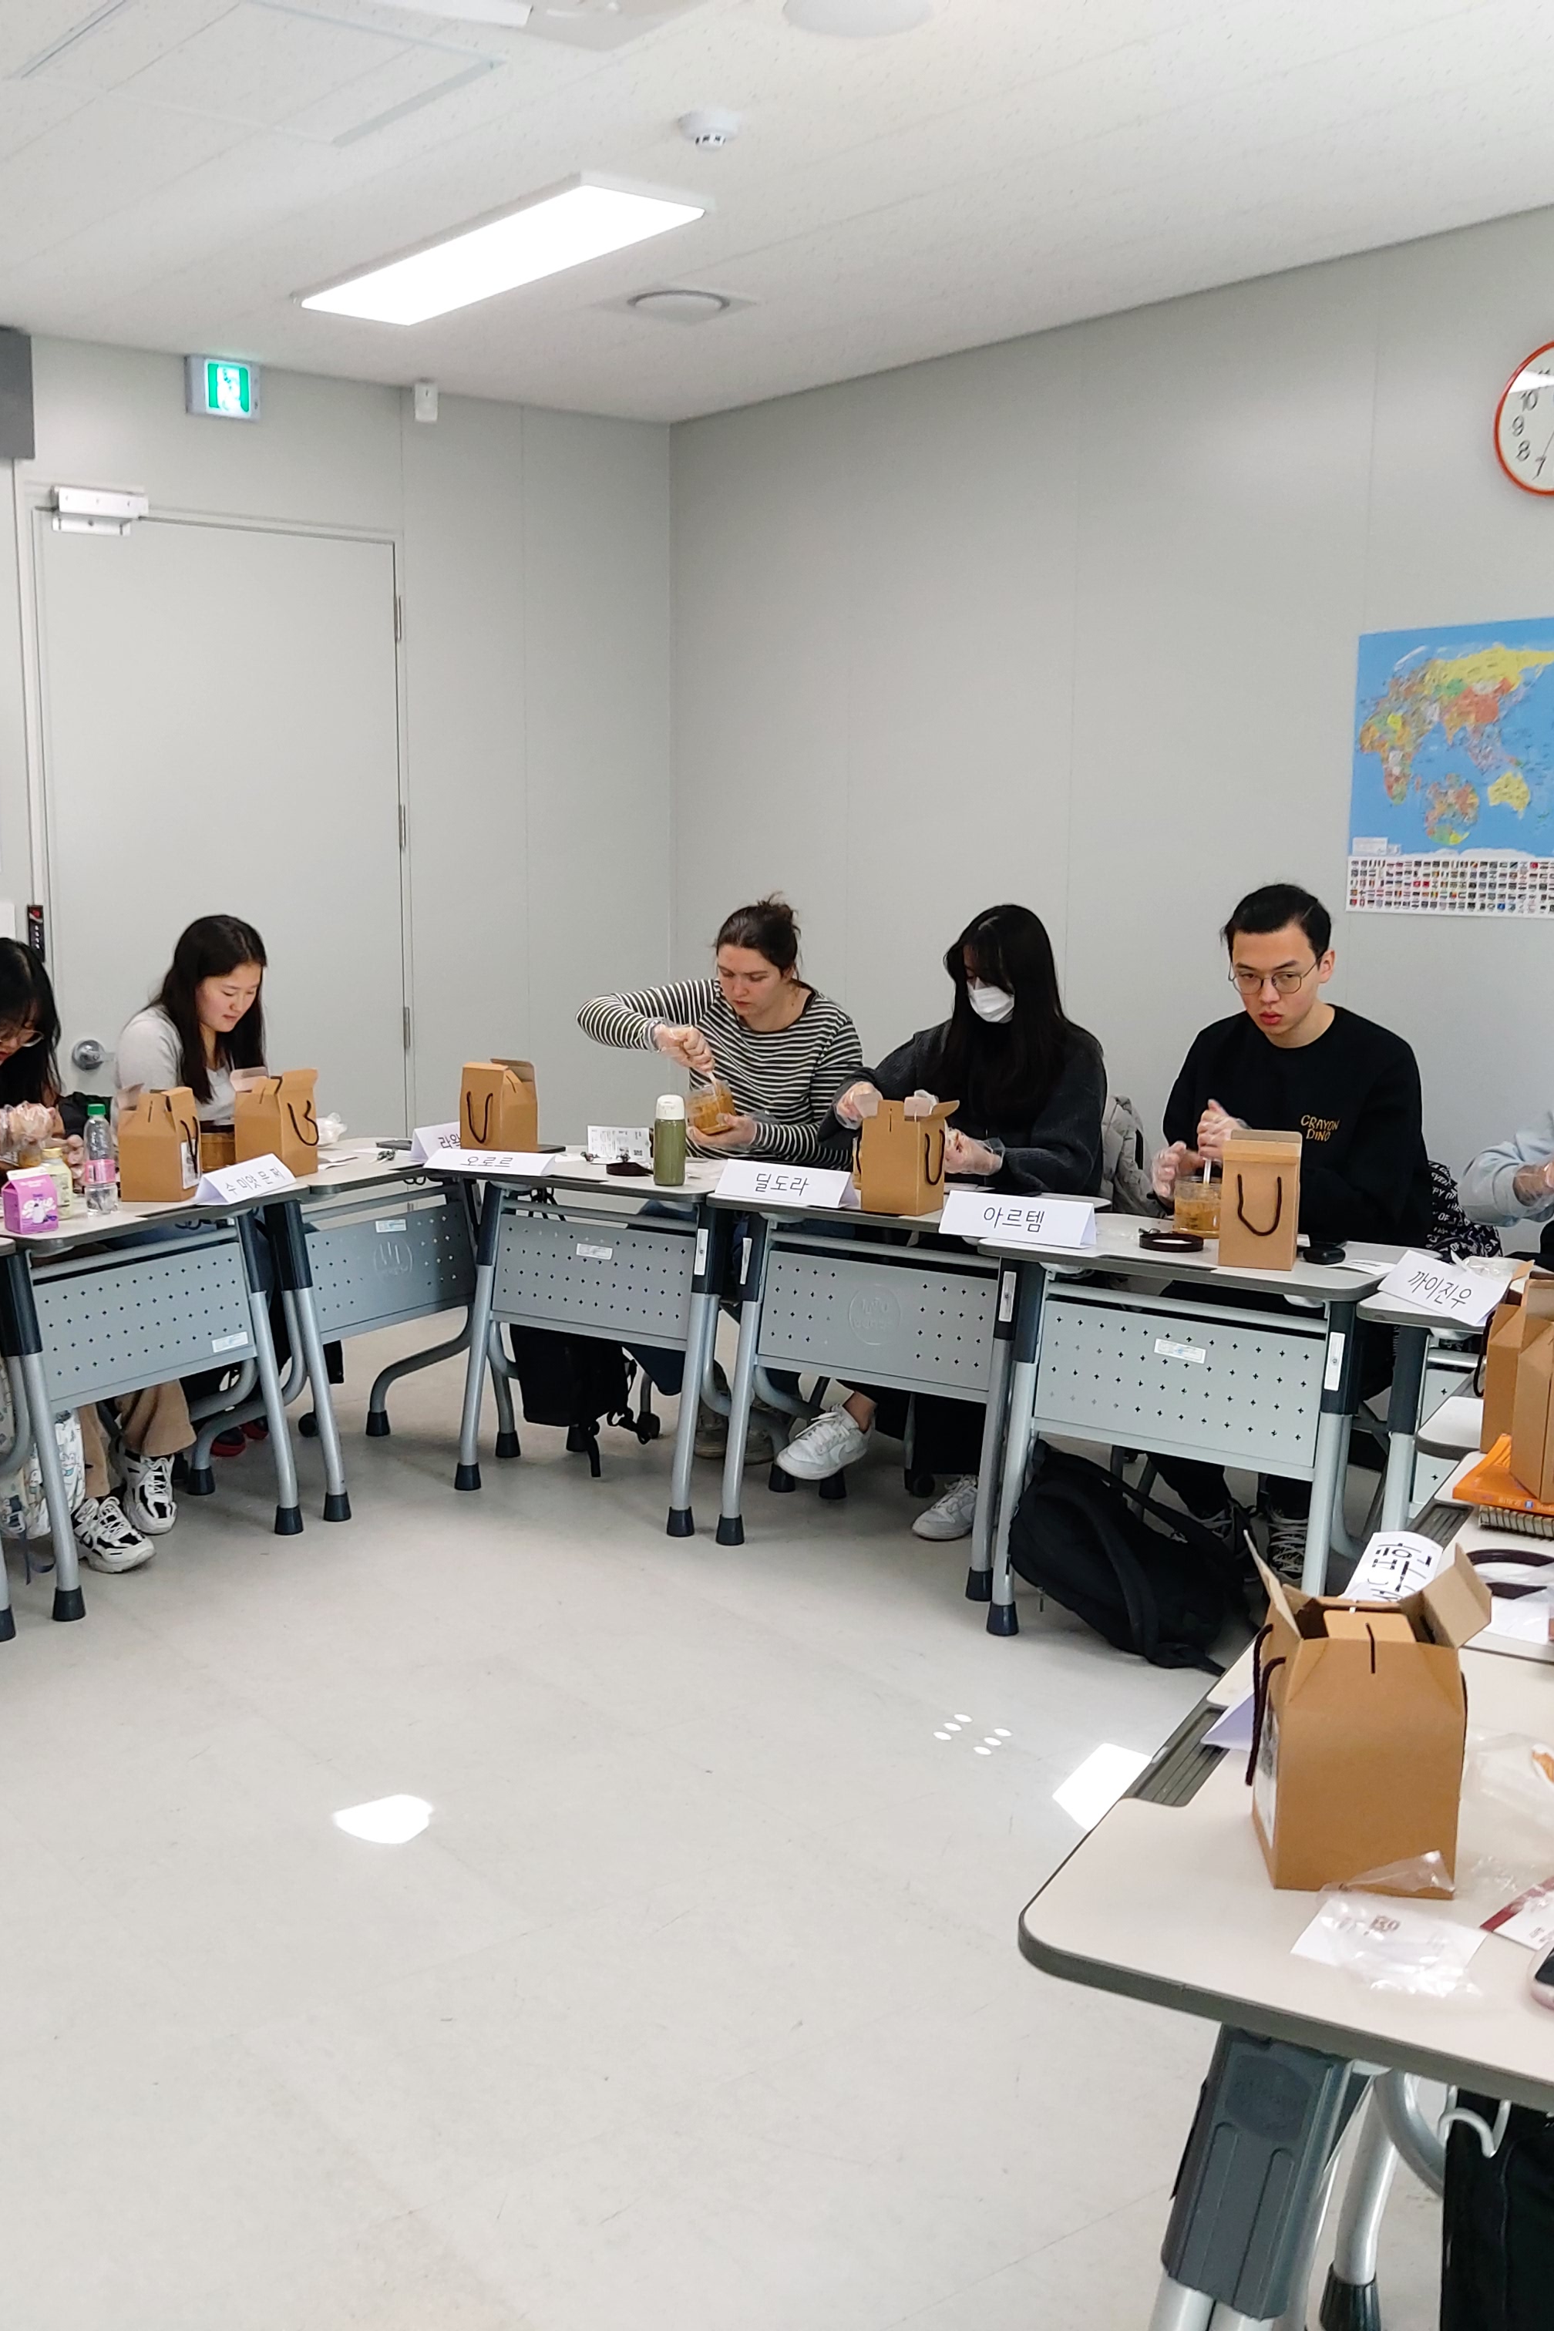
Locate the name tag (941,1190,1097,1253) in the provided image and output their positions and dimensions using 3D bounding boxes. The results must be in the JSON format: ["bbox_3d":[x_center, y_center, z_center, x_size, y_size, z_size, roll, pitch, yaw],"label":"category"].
[{"bbox_3d":[0.453,0.099,4.176,0.292,0.068,0.080,5,10,30],"label":"name tag"}]

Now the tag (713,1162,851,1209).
[{"bbox_3d":[0.020,0.038,4.649,0.292,0.066,0.076,5,10,32],"label":"tag"}]

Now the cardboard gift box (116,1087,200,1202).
[{"bbox_3d":[-1.254,-0.042,4.581,0.130,0.215,0.120,1,8,4],"label":"cardboard gift box"}]

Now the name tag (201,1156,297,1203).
[{"bbox_3d":[-1.095,0.022,4.639,0.080,0.060,0.295,4,9,24],"label":"name tag"}]

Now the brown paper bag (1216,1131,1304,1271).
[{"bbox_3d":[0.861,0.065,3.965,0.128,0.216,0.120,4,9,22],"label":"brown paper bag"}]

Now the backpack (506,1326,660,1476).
[{"bbox_3d":[-0.461,0.356,5.178,0.200,0.460,0.270,-2,9,-15],"label":"backpack"}]

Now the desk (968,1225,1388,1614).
[{"bbox_3d":[0.801,0.510,4.159,0.735,0.734,0.505,6,10,35],"label":"desk"}]

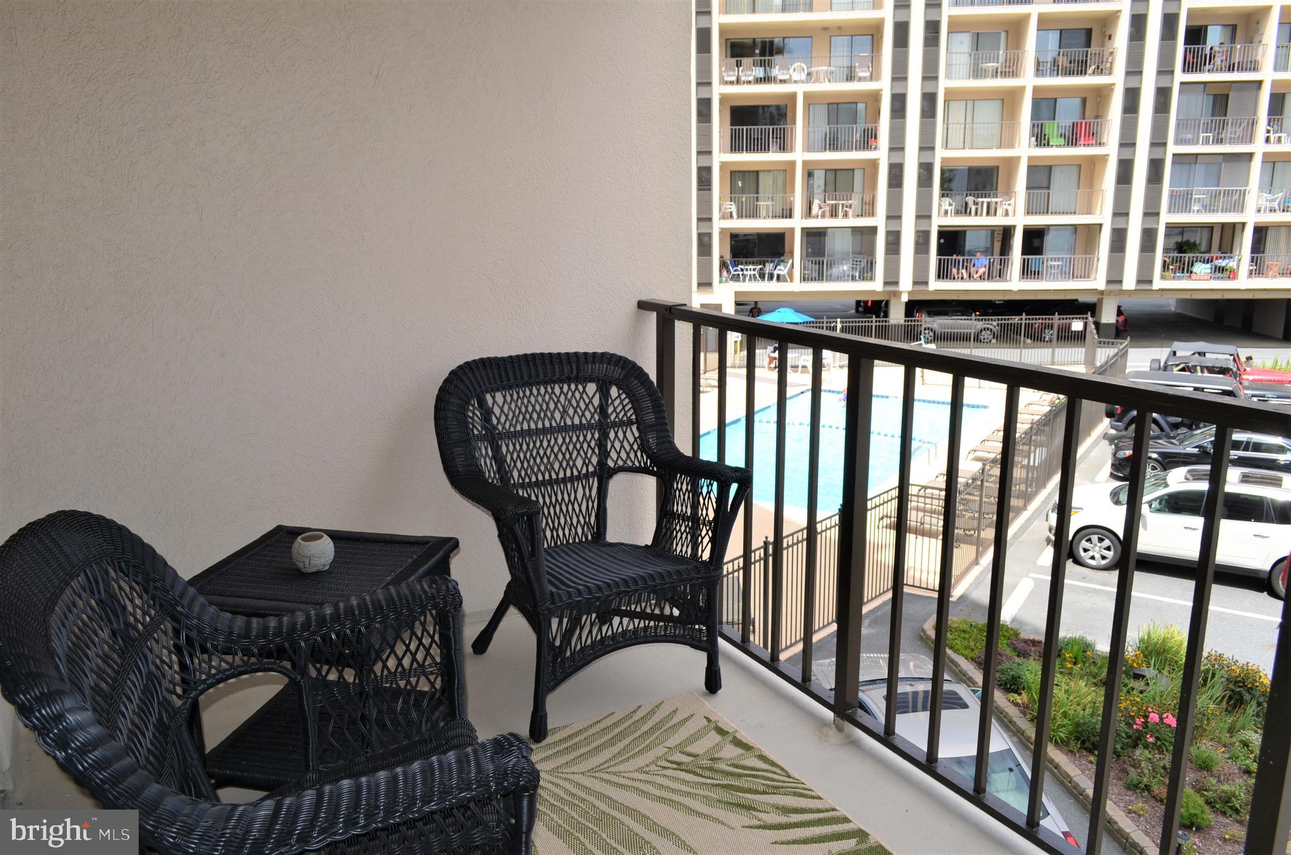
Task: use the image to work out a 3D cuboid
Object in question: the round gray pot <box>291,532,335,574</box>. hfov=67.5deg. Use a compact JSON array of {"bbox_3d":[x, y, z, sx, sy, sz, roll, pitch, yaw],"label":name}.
[{"bbox_3d":[-0.774,0.290,2.248,0.099,0.084,0.099,-7,15,-26],"label":"round gray pot"}]

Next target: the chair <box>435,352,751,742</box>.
[{"bbox_3d":[-0.165,0.280,2.783,0.745,0.920,0.628,-7,15,-26],"label":"chair"}]

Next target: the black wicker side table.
[{"bbox_3d":[-0.764,0.592,2.323,0.510,0.538,0.510,3,14,12],"label":"black wicker side table"}]

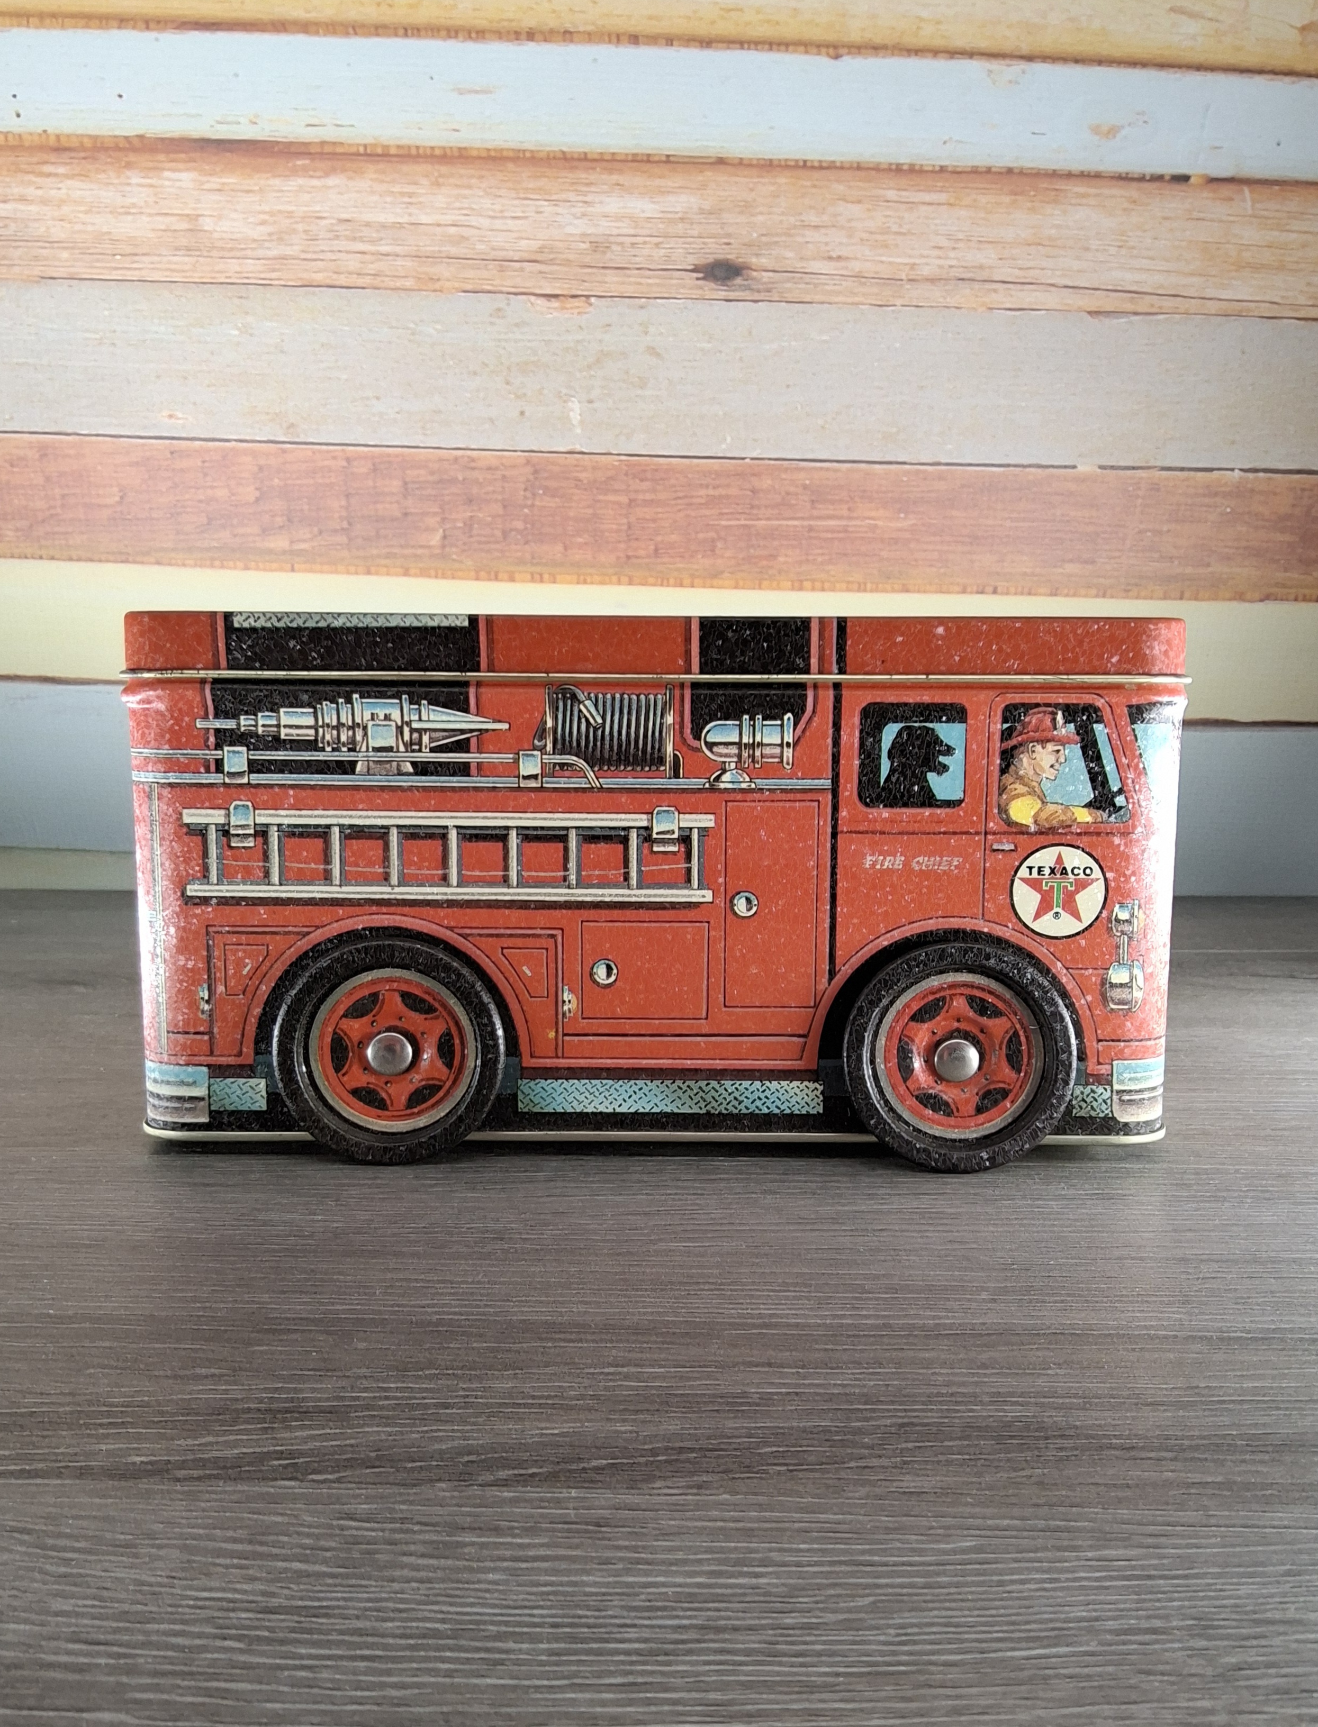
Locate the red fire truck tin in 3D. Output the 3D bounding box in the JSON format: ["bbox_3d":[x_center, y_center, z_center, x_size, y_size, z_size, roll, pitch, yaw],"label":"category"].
[{"bbox_3d":[-0.001,0.001,0.293,0.212,0.106,0.112,0,7,0],"label":"red fire truck tin"}]

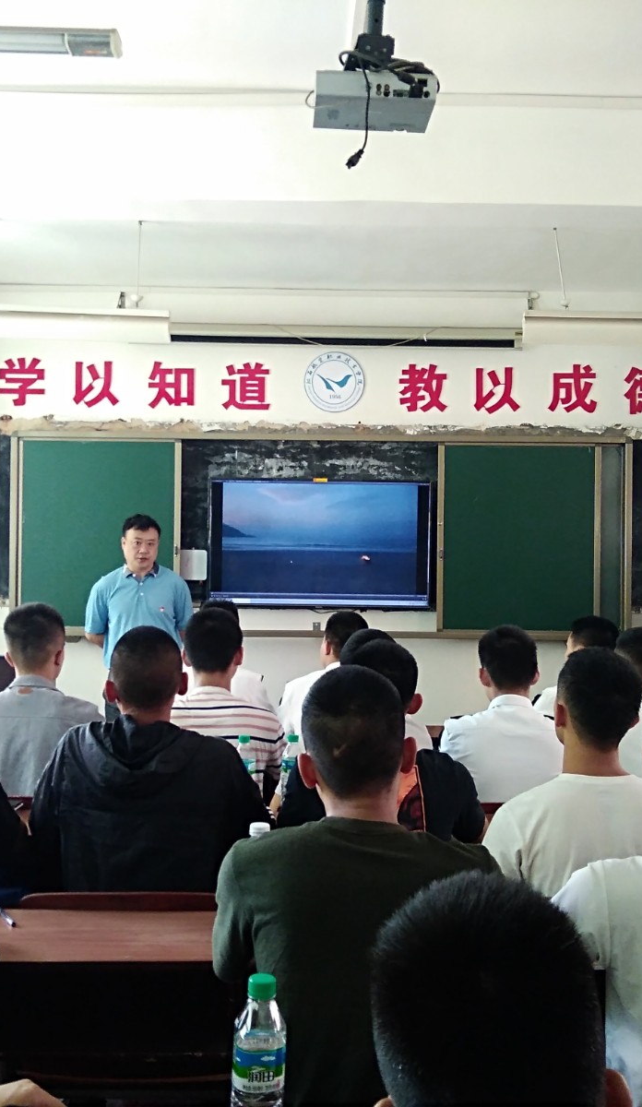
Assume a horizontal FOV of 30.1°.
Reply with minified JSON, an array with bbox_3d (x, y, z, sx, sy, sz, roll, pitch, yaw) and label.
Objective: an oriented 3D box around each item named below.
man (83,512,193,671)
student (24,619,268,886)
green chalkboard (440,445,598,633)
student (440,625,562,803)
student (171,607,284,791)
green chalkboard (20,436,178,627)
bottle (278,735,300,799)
[{"bbox_3d":[-0.837,0.666,5.437,0.500,1.686,0.300,1,-1,-13],"label":"man"},{"bbox_3d":[-0.400,0.839,2.957,0.540,1.351,0.720,1,1,1],"label":"student"},{"bbox_3d":[1.275,-0.091,7.673,1.028,1.210,0.040,1,-1,-1],"label":"green chalkboard"},{"bbox_3d":[0.572,0.867,3.907,0.470,1.299,0.720,1,1,1],"label":"student"},{"bbox_3d":[-0.336,0.835,3.907,0.470,1.342,0.720,1,1,1],"label":"student"},{"bbox_3d":[-1.429,-0.118,7.649,1.036,1.221,0.040,1,-1,-1],"label":"green chalkboard"},{"bbox_3d":[-0.079,0.618,3.304,0.065,0.225,0.065,1,-1,-1],"label":"bottle"}]

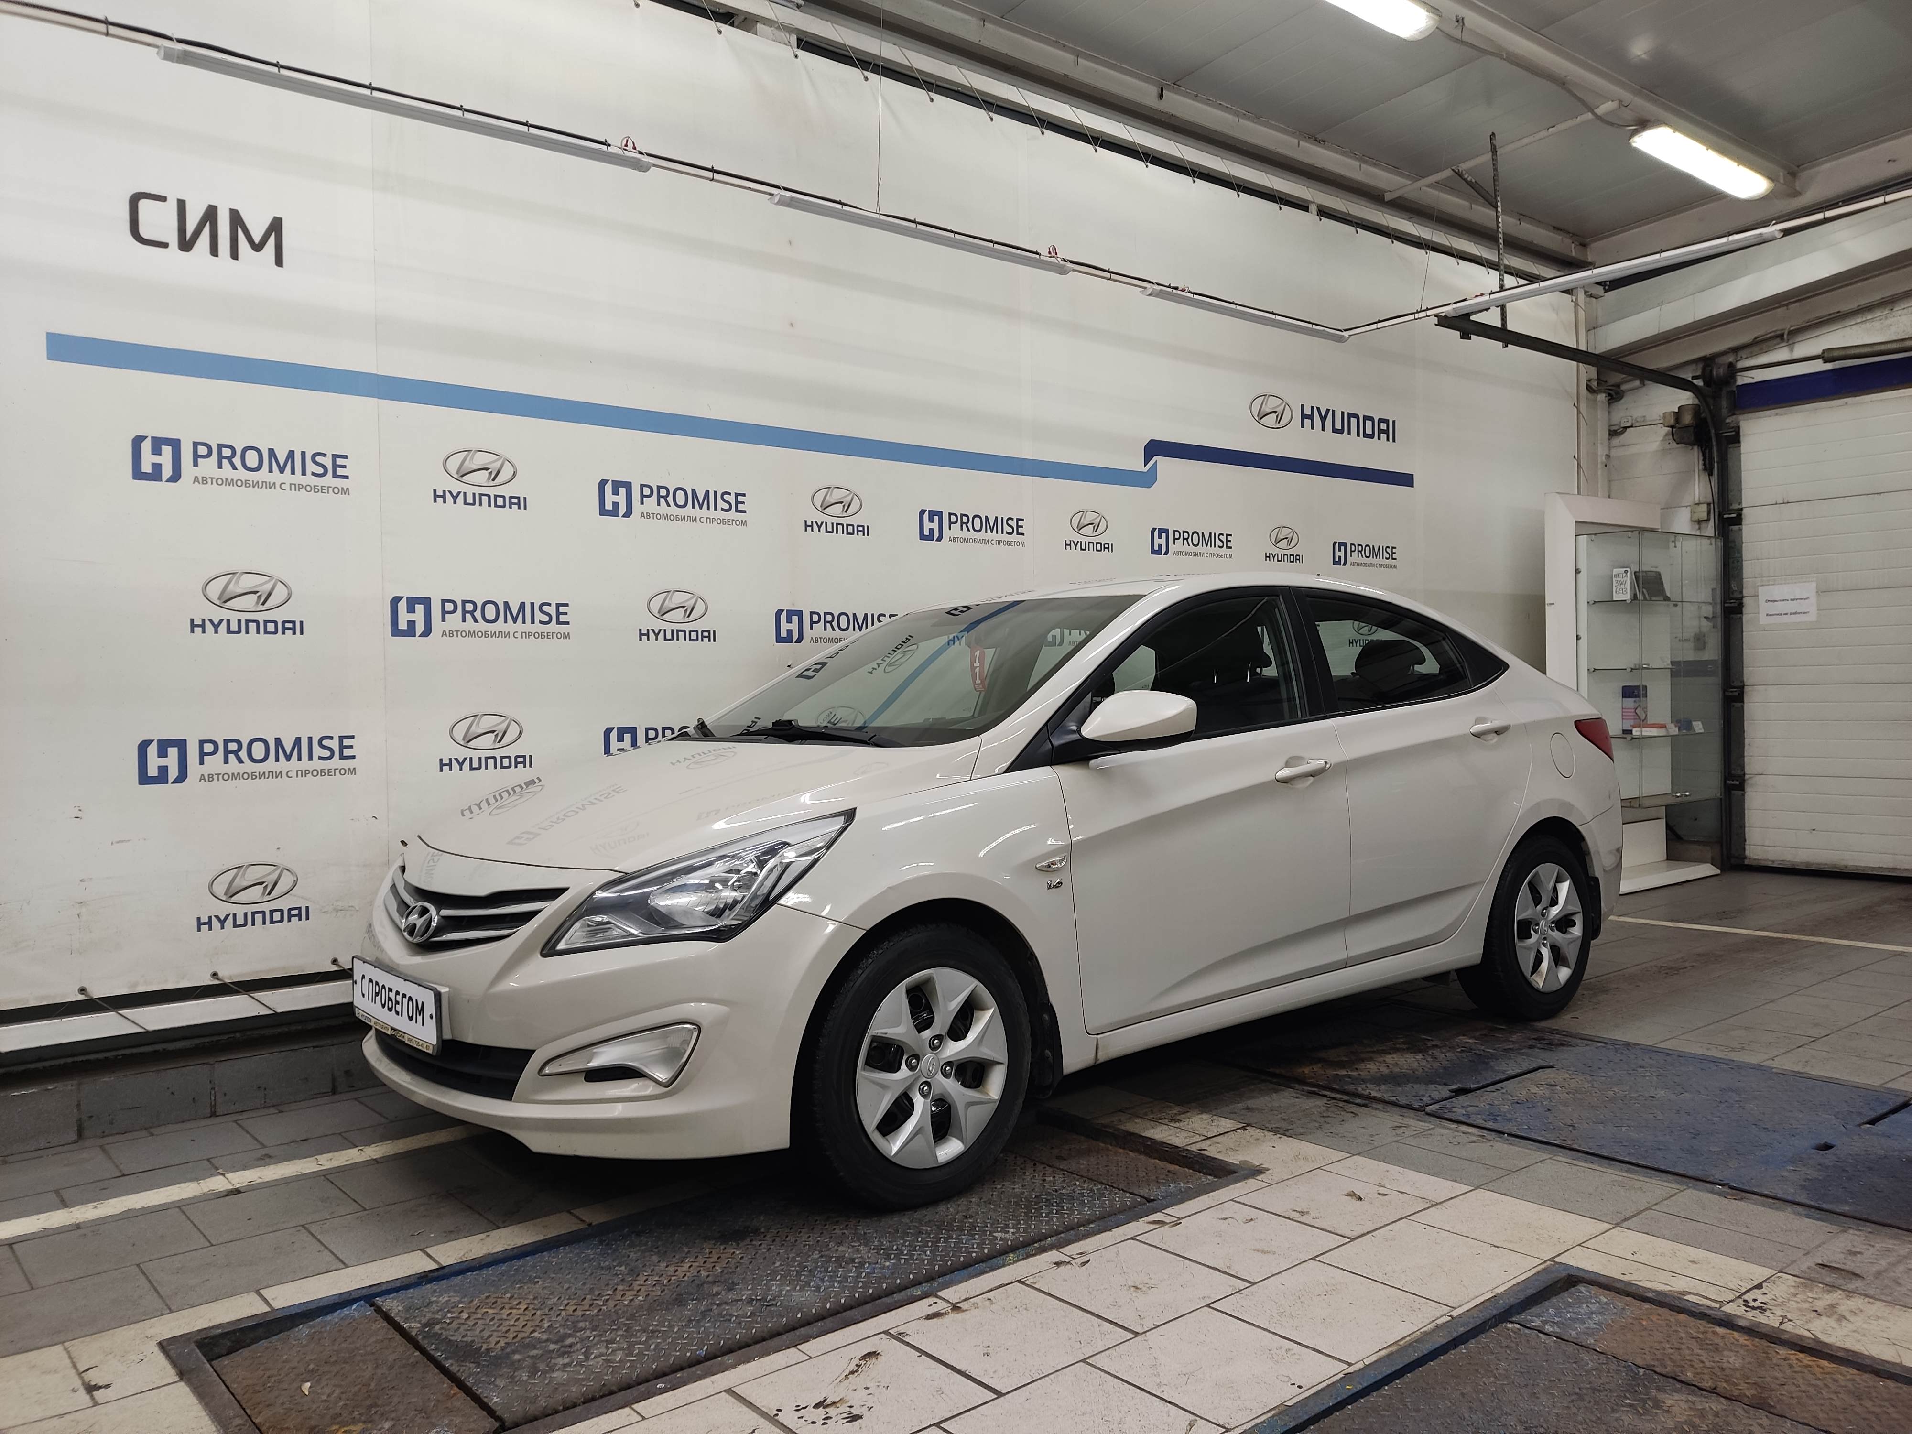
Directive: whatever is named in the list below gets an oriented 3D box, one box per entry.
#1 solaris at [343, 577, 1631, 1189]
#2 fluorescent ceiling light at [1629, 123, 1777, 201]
[{"bbox_3d":[0.446,0.269,4.341,4.370,1.465,1.750,-1,1,-40],"label":"solaris"},{"bbox_3d":[3.930,-2.900,7.250,1.270,0.100,0.160,-1,1,-38],"label":"fluorescent ceiling light"}]

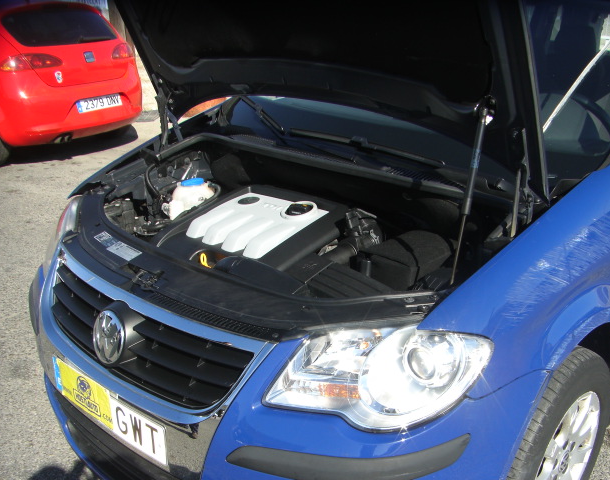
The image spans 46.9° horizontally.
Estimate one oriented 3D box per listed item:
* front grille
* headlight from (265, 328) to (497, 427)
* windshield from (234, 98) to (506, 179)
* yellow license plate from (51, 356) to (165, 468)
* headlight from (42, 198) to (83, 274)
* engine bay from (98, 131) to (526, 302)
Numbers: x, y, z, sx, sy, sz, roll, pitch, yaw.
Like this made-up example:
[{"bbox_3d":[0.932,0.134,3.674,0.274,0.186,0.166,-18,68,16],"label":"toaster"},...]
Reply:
[{"bbox_3d":[-0.468,0.242,1.850,0.860,0.200,0.150,16,26,40],"label":"front grille"},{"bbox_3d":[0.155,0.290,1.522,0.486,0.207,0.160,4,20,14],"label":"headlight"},{"bbox_3d":[0.437,-0.653,2.574,1.420,0.200,0.880,16,62,40],"label":"windshield"},{"bbox_3d":[-0.518,0.442,1.860,0.520,0.110,0.020,16,26,40],"label":"yellow license plate"},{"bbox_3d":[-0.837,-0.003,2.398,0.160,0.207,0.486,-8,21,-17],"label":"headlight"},{"bbox_3d":[-0.119,0.005,2.165,1.360,0.400,0.760,16,26,40],"label":"engine bay"}]

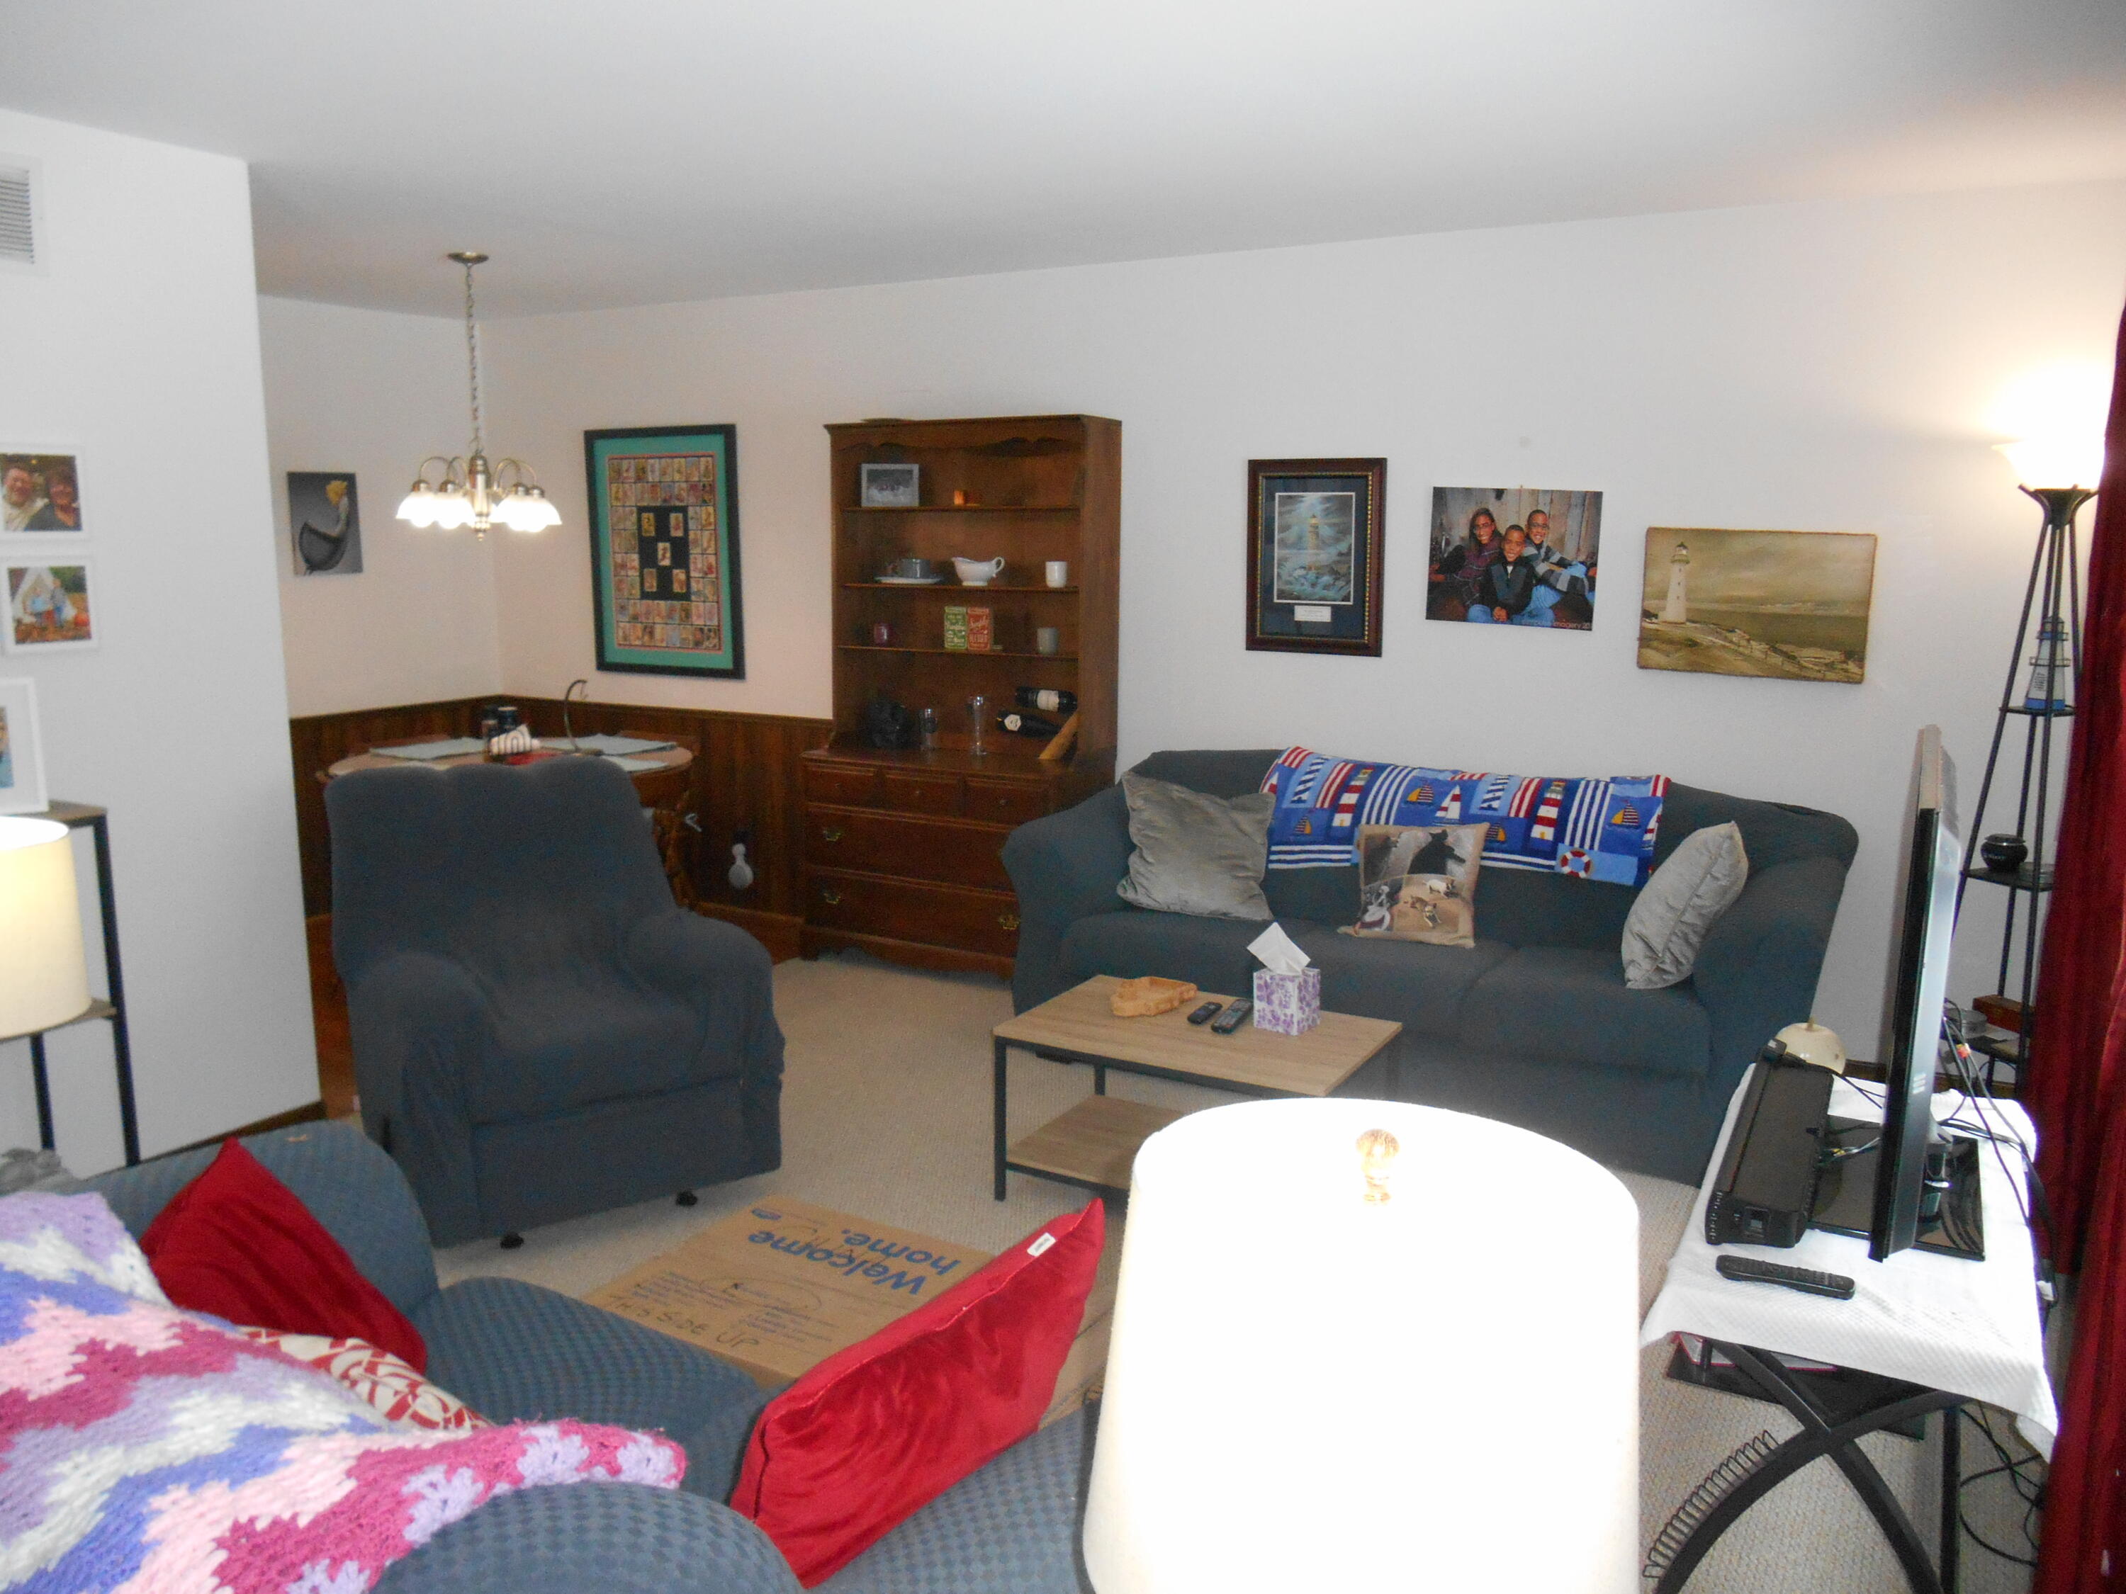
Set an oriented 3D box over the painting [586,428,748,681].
[{"bbox_3d":[-1.615,-0.993,6.513,0.825,0.995,0.030,6,11,30],"label":"painting"}]

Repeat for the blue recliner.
[{"bbox_3d":[-1.277,0.431,3.964,0.890,0.950,0.920,-6,11,-31],"label":"blue recliner"}]

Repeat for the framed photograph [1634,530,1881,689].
[{"bbox_3d":[1.936,-0.541,4.472,0.590,0.402,0.020,6,11,30],"label":"framed photograph"}]

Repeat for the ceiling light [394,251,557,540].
[{"bbox_3d":[-1.908,-1.295,5.187,0.530,0.923,0.530,6,11,30],"label":"ceiling light"}]

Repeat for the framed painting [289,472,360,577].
[{"bbox_3d":[-2.916,-1.084,6.337,0.025,0.399,0.304,6,11,30],"label":"framed painting"}]

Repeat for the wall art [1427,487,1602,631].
[{"bbox_3d":[1.350,-0.717,4.796,0.505,0.405,0.018,6,11,30],"label":"wall art"}]

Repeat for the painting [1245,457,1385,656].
[{"bbox_3d":[0.804,-0.767,5.108,0.471,0.615,0.030,6,11,30],"label":"painting"}]

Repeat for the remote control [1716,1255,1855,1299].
[{"bbox_3d":[0.957,0.630,2.101,0.168,0.022,0.045,5,11,23],"label":"remote control"}]

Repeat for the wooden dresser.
[{"bbox_3d":[-0.376,-0.333,5.640,1.074,1.935,0.433,6,11,30],"label":"wooden dresser"}]

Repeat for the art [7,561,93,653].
[{"bbox_3d":[-2.288,-0.432,3.600,0.020,0.200,0.200,6,11,30],"label":"art"}]

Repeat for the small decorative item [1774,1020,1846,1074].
[{"bbox_3d":[1.278,0.437,2.724,0.112,0.105,0.112,6,11,30],"label":"small decorative item"}]

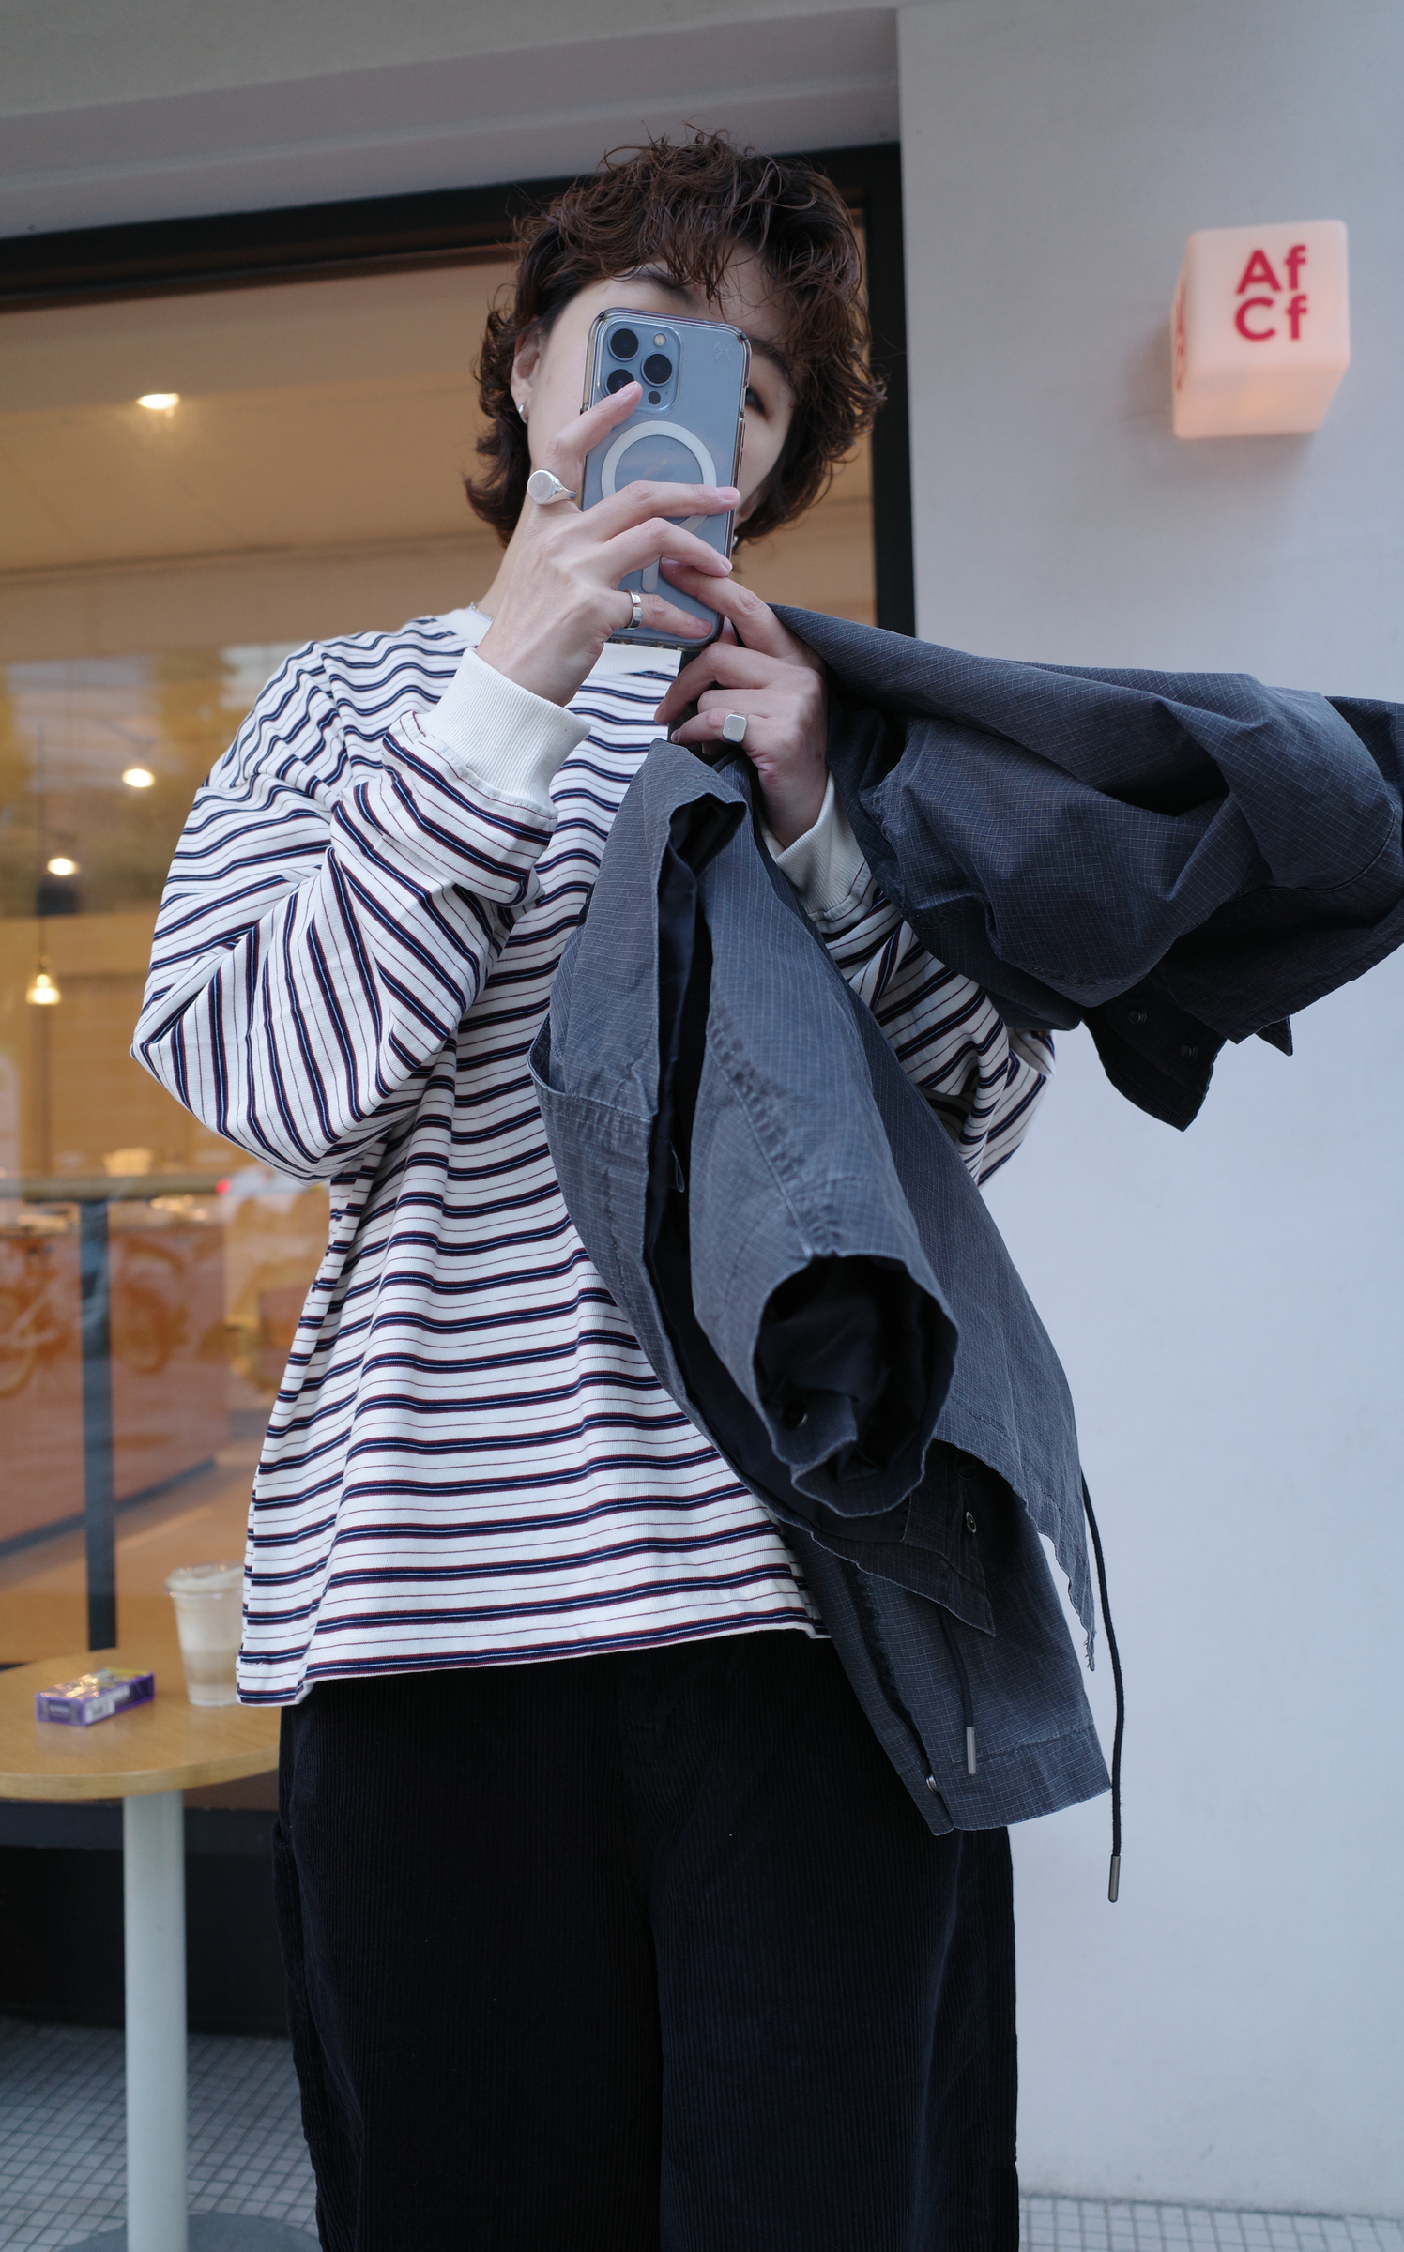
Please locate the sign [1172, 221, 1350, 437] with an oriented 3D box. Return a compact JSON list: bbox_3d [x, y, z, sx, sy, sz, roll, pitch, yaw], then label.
[{"bbox_3d":[0.553,-0.788,1.747,0.146,0.144,0.148,-1,-1,8],"label":"sign"}]

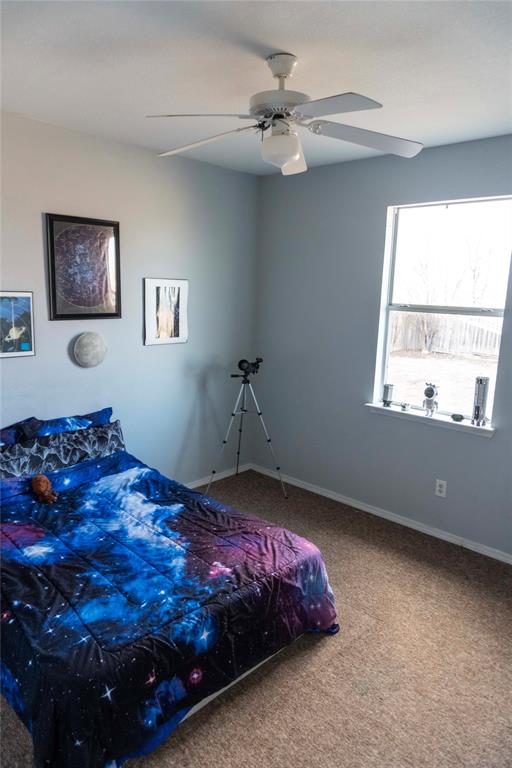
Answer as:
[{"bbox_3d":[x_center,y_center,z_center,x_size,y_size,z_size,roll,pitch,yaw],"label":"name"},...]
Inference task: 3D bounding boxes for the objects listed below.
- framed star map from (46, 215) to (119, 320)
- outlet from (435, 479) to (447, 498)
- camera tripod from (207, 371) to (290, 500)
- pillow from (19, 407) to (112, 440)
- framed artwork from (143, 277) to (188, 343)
[{"bbox_3d":[-1.117,-0.751,3.371,0.042,0.651,0.488,11,15,42],"label":"framed star map"},{"bbox_3d":[1.304,0.737,3.611,0.072,0.116,0.008,11,15,42],"label":"outlet"},{"bbox_3d":[-0.096,0.397,4.405,0.690,1.030,0.585,0,11,-8],"label":"camera tripod"},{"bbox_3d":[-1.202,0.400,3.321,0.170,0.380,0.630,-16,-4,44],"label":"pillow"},{"bbox_3d":[-0.673,-0.551,3.919,0.022,0.490,0.399,11,15,42],"label":"framed artwork"}]

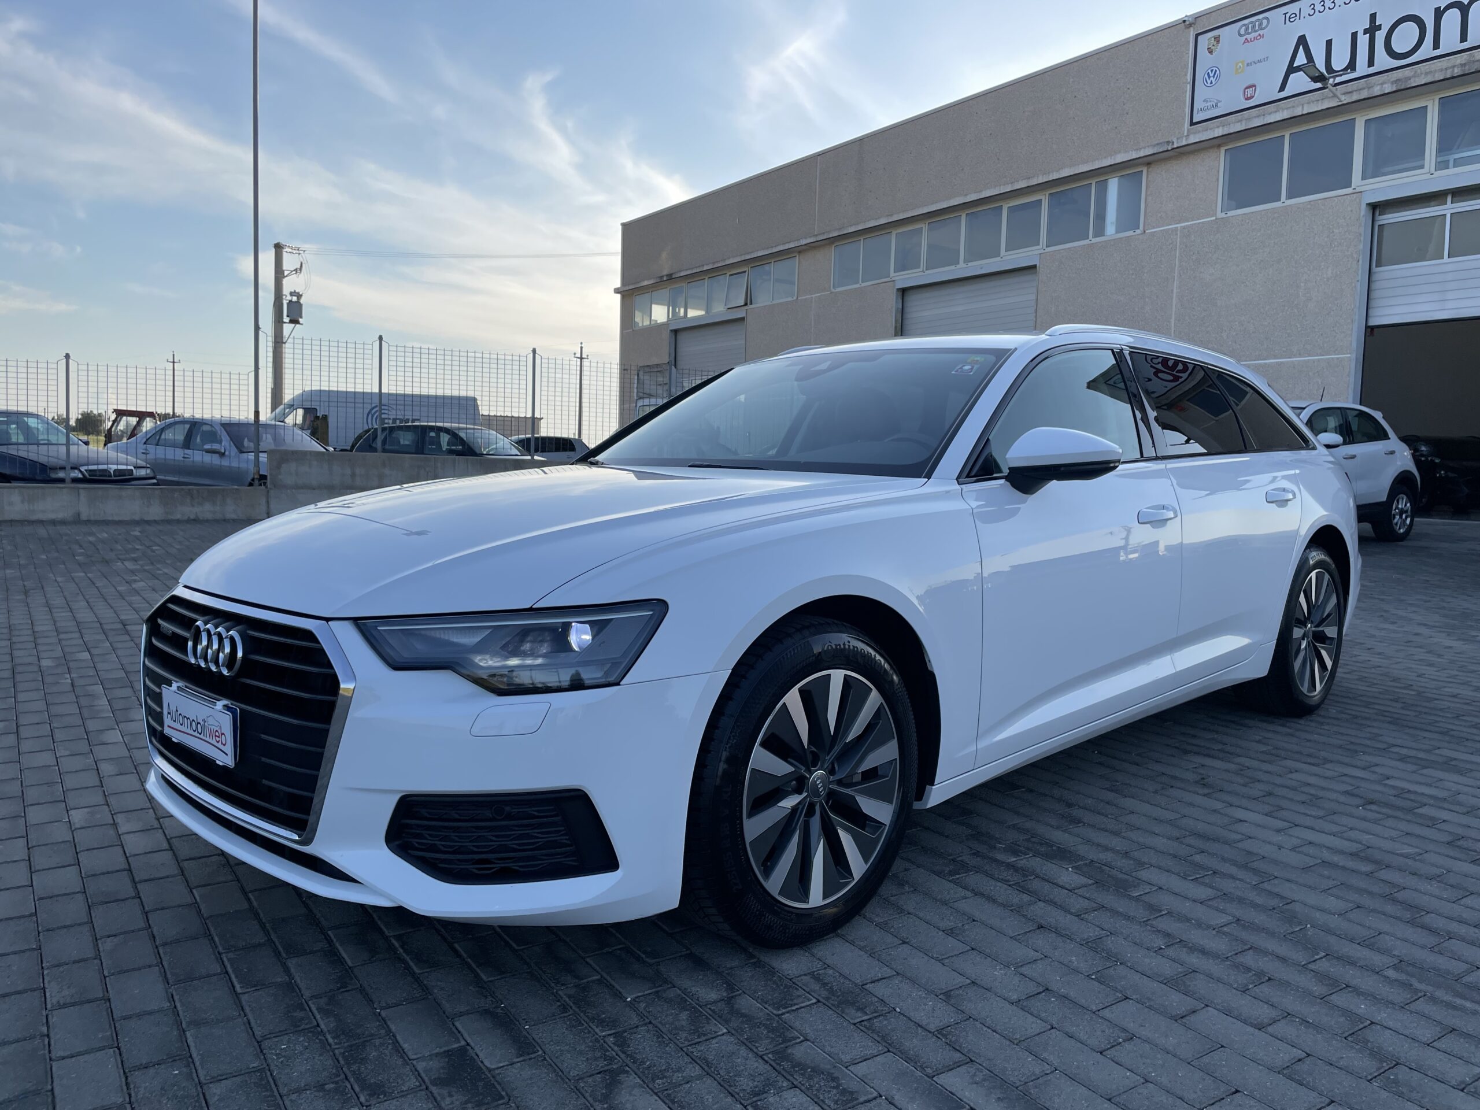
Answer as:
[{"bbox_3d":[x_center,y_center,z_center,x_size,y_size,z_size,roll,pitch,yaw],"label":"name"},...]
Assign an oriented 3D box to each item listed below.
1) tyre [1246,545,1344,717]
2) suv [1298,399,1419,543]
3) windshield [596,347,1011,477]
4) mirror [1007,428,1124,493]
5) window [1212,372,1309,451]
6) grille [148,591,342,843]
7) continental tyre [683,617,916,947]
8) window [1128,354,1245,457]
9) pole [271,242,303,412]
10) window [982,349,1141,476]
[{"bbox_3d":[2.176,0.293,4.418,0.690,0.690,0.235,-5,7,-45],"label":"tyre"},{"bbox_3d":[5.968,-0.928,12.522,4.250,1.600,1.800,-4,7,-37],"label":"suv"},{"bbox_3d":[0.146,-0.450,3.464,1.420,0.130,0.820,6,38,45],"label":"windshield"},{"bbox_3d":[0.819,-0.239,2.825,0.210,0.170,0.240,-5,7,-45],"label":"mirror"},{"bbox_3d":[1.995,-0.547,4.274,0.070,0.330,0.720,-27,-15,40],"label":"window"},{"bbox_3d":[-1.053,0.309,2.342,1.050,0.430,0.130,6,-1,45],"label":"grille"},{"bbox_3d":[0.106,0.469,2.361,0.690,0.690,0.235,-5,7,-45],"label":"continental tyre"},{"bbox_3d":[1.516,-0.499,3.772,0.710,0.370,0.070,-5,-17,-45],"label":"window"},{"bbox_3d":[-22.078,-9.764,54.515,1.400,10.960,0.800,1,5,0],"label":"pole"},{"bbox_3d":[0.878,-0.418,3.120,1.000,0.430,0.080,-5,-17,-45],"label":"window"}]

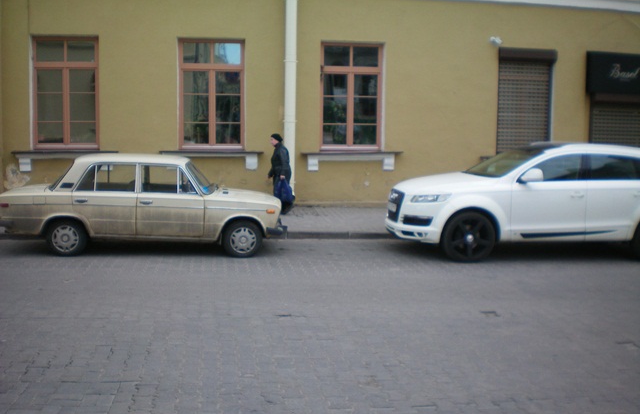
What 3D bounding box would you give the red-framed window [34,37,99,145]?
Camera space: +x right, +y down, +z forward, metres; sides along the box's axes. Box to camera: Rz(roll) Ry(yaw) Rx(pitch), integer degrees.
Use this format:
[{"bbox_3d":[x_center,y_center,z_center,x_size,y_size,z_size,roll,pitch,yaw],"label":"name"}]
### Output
[{"bbox_3d":[-5.406,-2.427,14.925,1.380,2.360,0.120,0,6,-8],"label":"red-framed window"}]

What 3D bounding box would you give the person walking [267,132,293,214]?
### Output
[{"bbox_3d":[-0.795,-0.664,14.133,0.560,1.630,0.520,0,6,-8],"label":"person walking"}]

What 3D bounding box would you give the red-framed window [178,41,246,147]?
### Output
[{"bbox_3d":[-2.369,-2.473,15.344,1.430,2.380,0.120,0,6,-8],"label":"red-framed window"}]

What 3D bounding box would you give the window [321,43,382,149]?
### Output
[{"bbox_3d":[0.708,-2.479,15.798,1.420,2.380,0.120,0,6,-8],"label":"window"}]

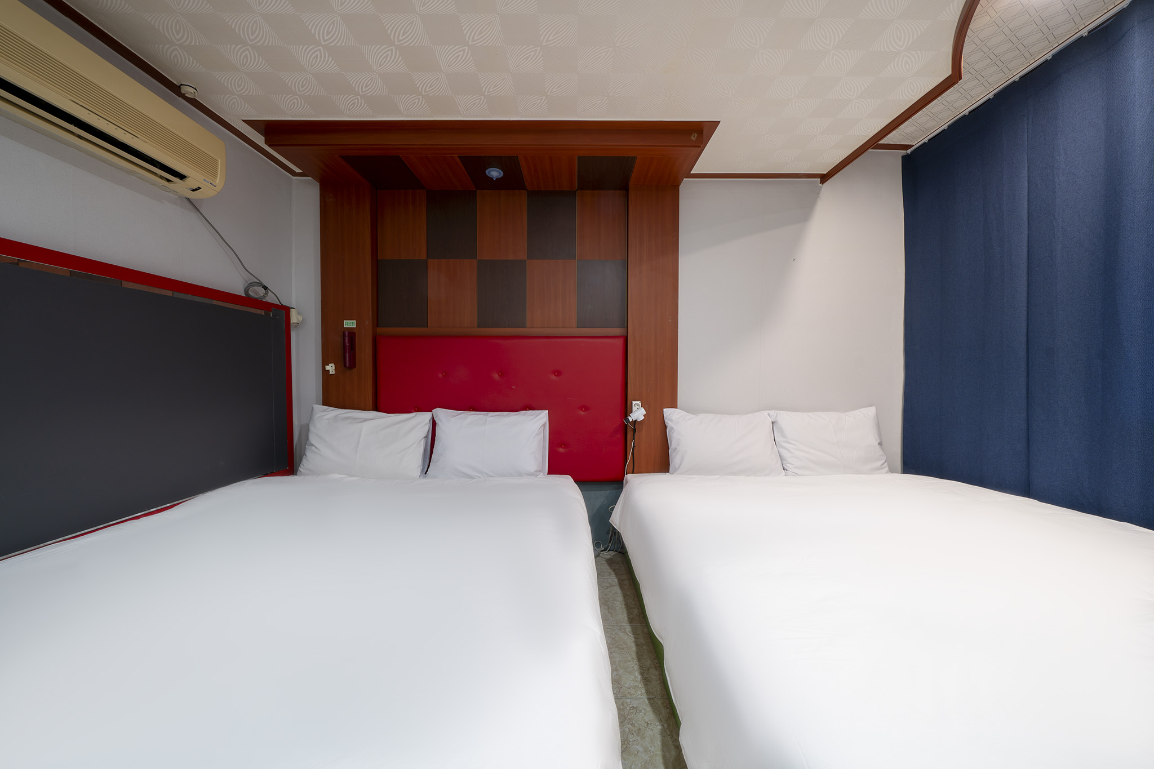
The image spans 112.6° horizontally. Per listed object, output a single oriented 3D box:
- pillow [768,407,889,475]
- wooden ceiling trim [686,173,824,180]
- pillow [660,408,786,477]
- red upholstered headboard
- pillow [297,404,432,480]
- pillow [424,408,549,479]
[{"bbox_3d":[1.451,0.330,2.215,0.650,0.420,0.160,0,-13,0],"label":"pillow"},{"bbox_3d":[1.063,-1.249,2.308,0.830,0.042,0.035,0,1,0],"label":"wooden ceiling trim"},{"bbox_3d":[0.833,0.333,2.200,0.655,0.420,0.160,0,-13,0],"label":"pillow"},{"bbox_3d":[-0.452,0.144,2.325,1.490,0.877,0.070,0,1,0],"label":"red upholstered headboard"},{"bbox_3d":[-1.196,0.329,2.175,0.690,0.420,0.160,0,-13,0],"label":"pillow"},{"bbox_3d":[-0.507,0.339,2.175,0.675,0.420,0.160,0,-13,0],"label":"pillow"}]

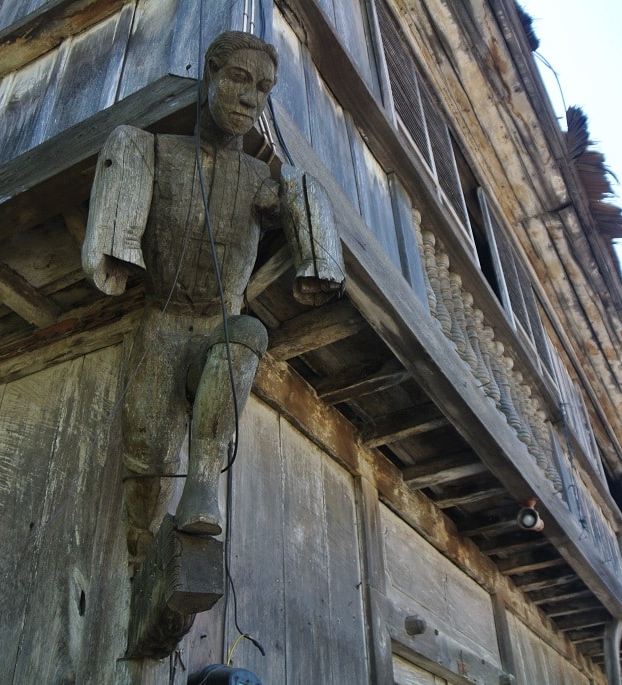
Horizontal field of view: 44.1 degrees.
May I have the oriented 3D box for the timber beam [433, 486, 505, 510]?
[{"bbox_3d":[0.822,0.787,4.011,0.399,0.073,0.082,-20,-41,22],"label":"timber beam"}]

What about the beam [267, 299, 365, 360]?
[{"bbox_3d":[0.026,-0.059,2.788,0.373,0.141,0.075,-20,-41,22],"label":"beam"}]

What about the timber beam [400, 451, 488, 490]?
[{"bbox_3d":[0.666,0.624,3.802,0.408,0.087,0.108,-20,-41,22],"label":"timber beam"}]

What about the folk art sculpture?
[{"bbox_3d":[-0.236,-0.066,1.730,0.556,1.411,0.531,8,-24,-14],"label":"folk art sculpture"}]

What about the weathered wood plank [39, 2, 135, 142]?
[{"bbox_3d":[-0.658,-0.837,2.364,0.285,0.573,0.042,-20,-41,22],"label":"weathered wood plank"}]

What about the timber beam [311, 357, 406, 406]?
[{"bbox_3d":[0.218,0.131,3.029,0.373,0.124,0.075,-20,-41,22],"label":"timber beam"}]

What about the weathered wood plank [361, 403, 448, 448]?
[{"bbox_3d":[0.428,0.369,3.470,0.408,0.105,0.070,-20,-41,22],"label":"weathered wood plank"}]

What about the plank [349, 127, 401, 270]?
[{"bbox_3d":[0.255,-0.568,3.087,0.035,0.560,0.404,-20,-41,22],"label":"plank"}]

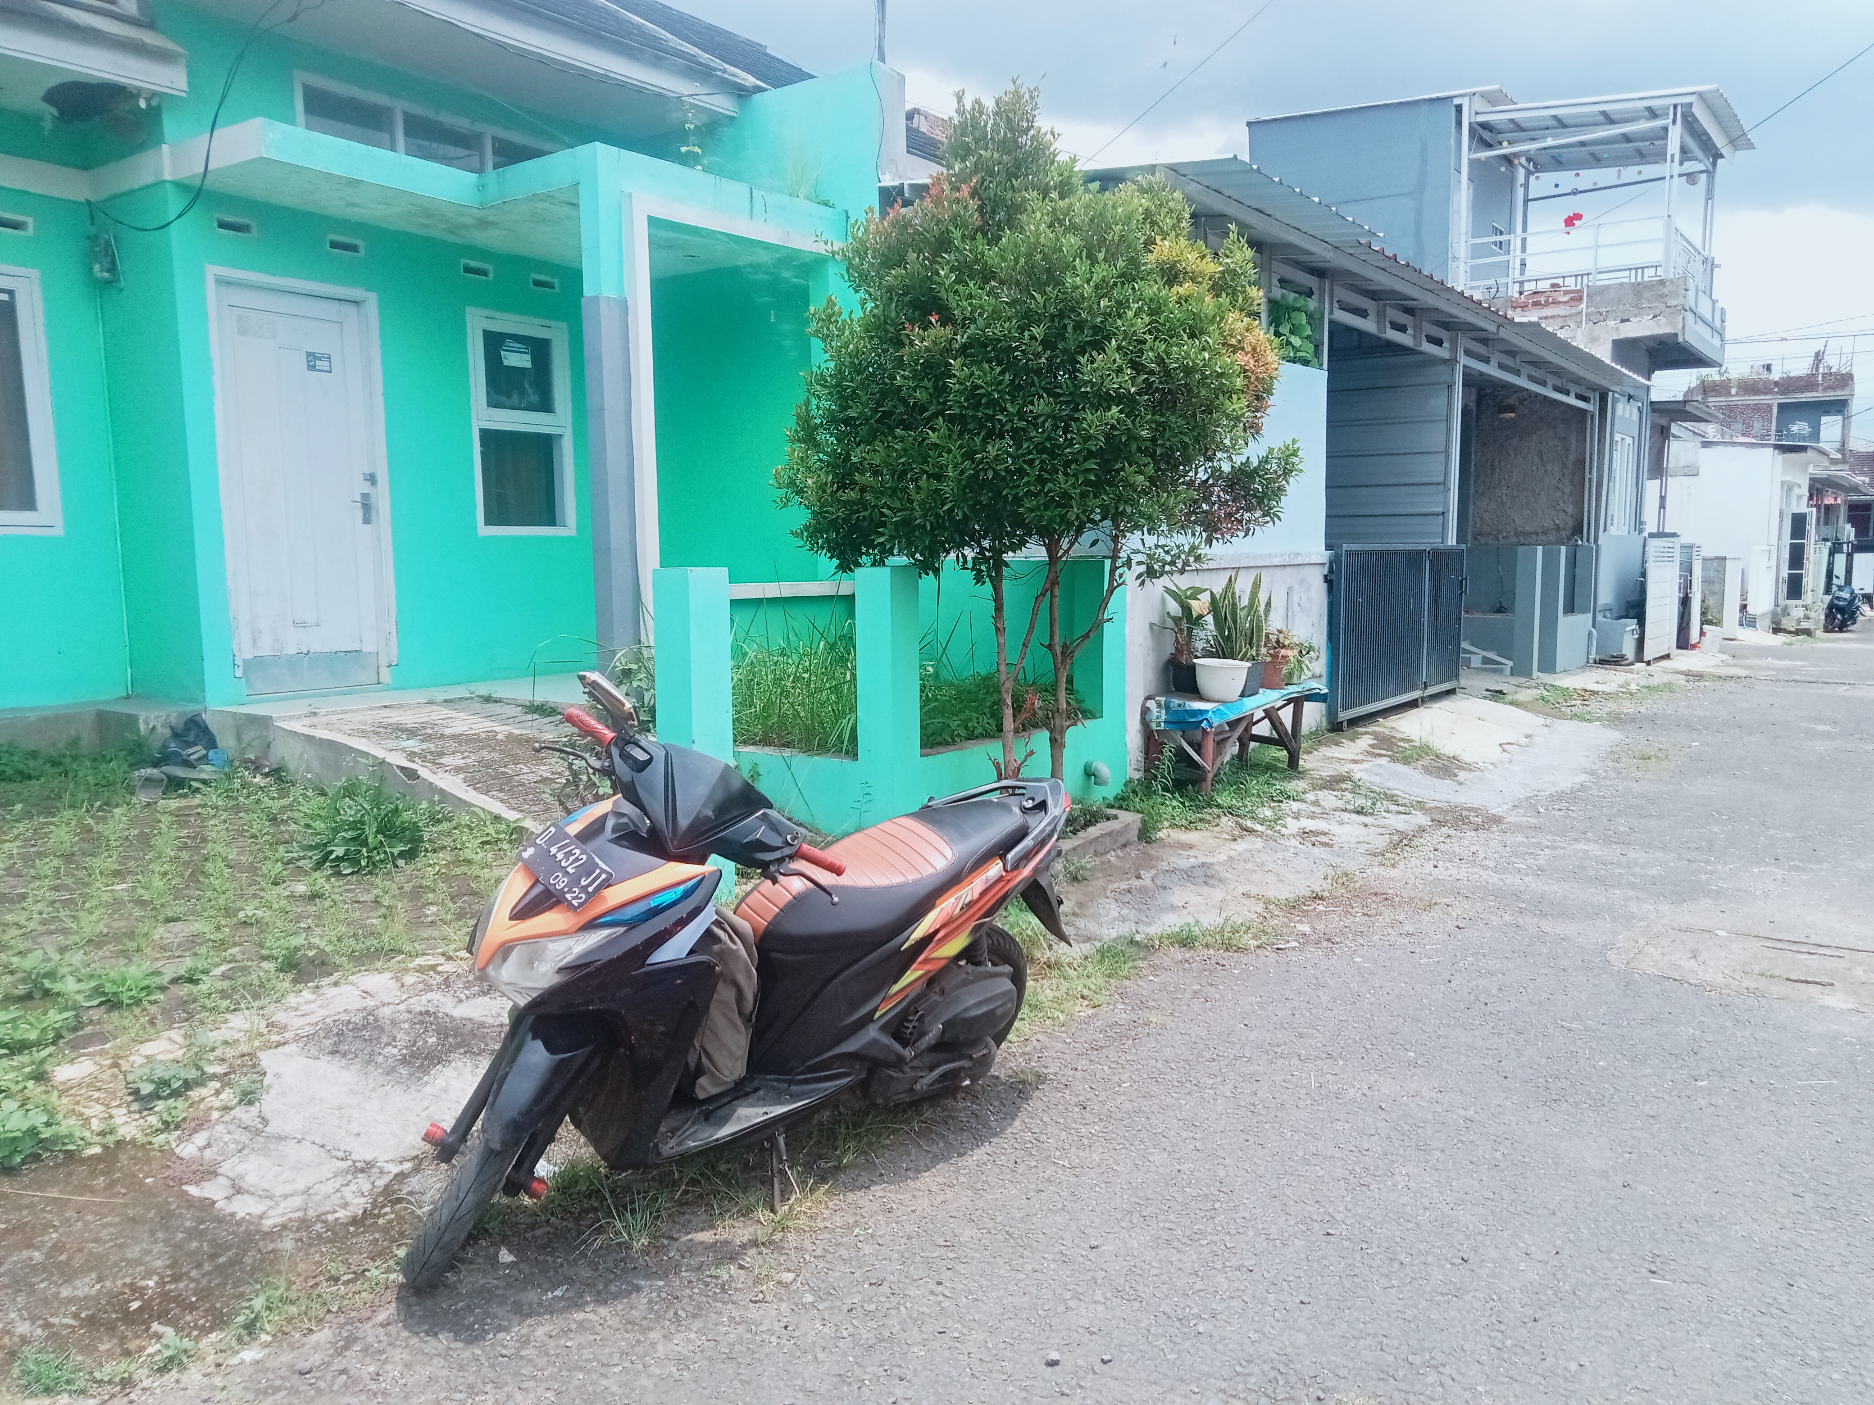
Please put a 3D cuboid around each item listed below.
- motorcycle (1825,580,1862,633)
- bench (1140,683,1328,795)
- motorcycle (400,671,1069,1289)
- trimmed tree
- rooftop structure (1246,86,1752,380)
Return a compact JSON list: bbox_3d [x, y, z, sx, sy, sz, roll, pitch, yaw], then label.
[{"bbox_3d":[18.218,-1.967,30.400,0.740,1.100,1.900,6,9,45],"label":"motorcycle"},{"bbox_3d":[1.882,0.219,9.501,0.420,0.450,1.840,4,8,33],"label":"bench"},{"bbox_3d":[-0.258,0.514,3.328,0.670,1.090,1.900,6,9,44],"label":"motorcycle"},{"bbox_3d":[0.478,-1.080,7.052,2.300,3.450,2.400,-1,7,0],"label":"trimmed tree"},{"bbox_3d":[7.564,-6.201,20.474,5.704,3.323,3.968,4,7,34],"label":"rooftop structure"}]

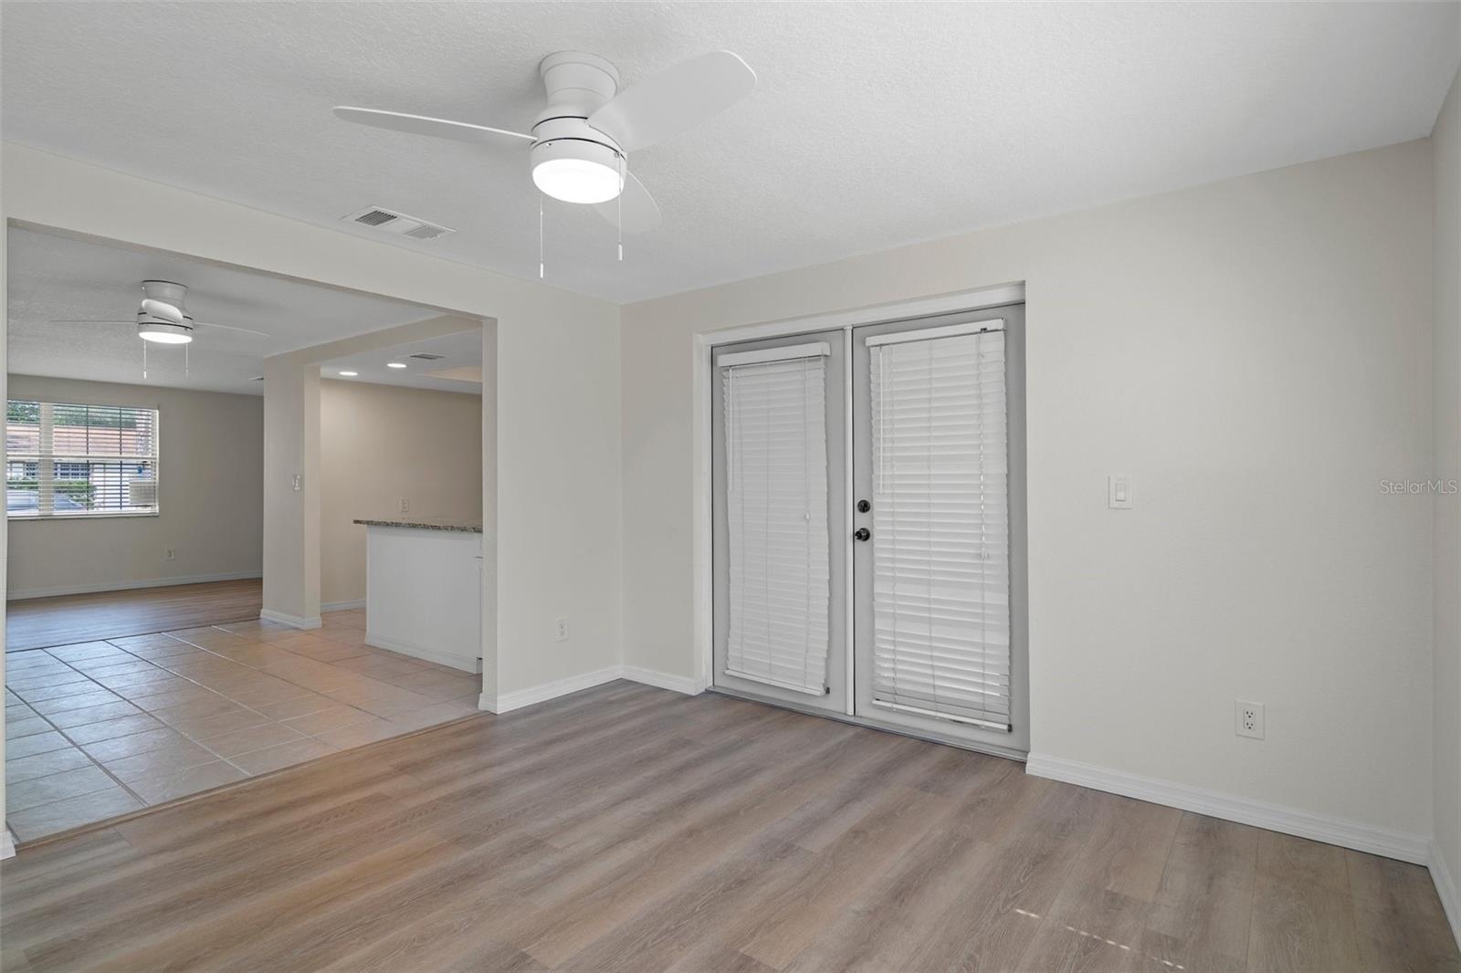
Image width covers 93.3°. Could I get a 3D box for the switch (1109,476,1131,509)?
[{"bbox_3d":[1.525,0.023,2.695,0.081,0.125,0.011,0,0,36],"label":"switch"}]

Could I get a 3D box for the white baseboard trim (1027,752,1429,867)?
[{"bbox_3d":[1.732,1.166,2.547,1.210,0.085,0.015,0,0,36],"label":"white baseboard trim"}]

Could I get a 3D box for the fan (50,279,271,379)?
[{"bbox_3d":[-3.228,-0.890,3.923,1.060,0.530,1.020,0,0,-27],"label":"fan"}]

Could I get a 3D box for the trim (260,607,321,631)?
[{"bbox_3d":[-3.888,1.155,6.080,0.920,0.090,0.140,0,0,36],"label":"trim"}]

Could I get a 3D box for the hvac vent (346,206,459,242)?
[{"bbox_3d":[-1.410,-1.115,2.963,0.255,0.018,0.360,0,0,36],"label":"hvac vent"}]

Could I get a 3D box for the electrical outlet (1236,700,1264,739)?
[{"bbox_3d":[1.852,0.835,2.458,0.081,0.125,0.009,0,0,36],"label":"electrical outlet"}]

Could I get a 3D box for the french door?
[{"bbox_3d":[0.616,0.184,3.559,1.790,2.020,0.090,0,0,36],"label":"french door"}]

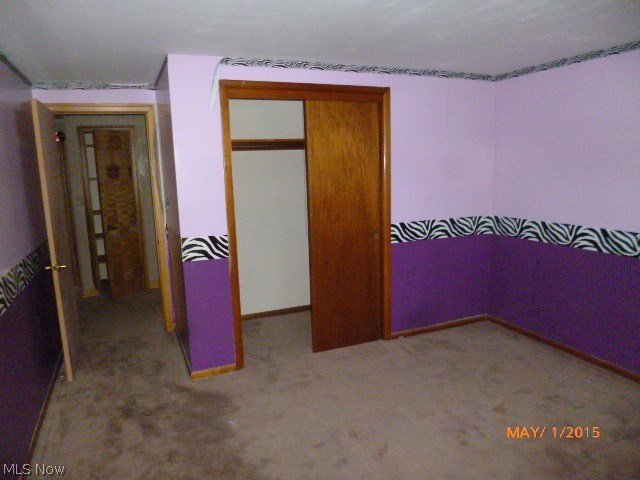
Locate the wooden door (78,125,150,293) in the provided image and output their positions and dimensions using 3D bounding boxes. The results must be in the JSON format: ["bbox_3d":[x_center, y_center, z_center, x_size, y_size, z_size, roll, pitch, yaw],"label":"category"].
[{"bbox_3d":[-2.519,-0.344,5.486,0.610,2.060,0.090,-5,10,-23],"label":"wooden door"}]

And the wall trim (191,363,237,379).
[{"bbox_3d":[-0.805,0.999,3.383,0.340,0.055,0.020,-5,10,-23],"label":"wall trim"}]

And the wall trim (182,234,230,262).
[{"bbox_3d":[-0.825,0.059,3.225,0.338,0.170,0.012,-5,10,-23],"label":"wall trim"}]

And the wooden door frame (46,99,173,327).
[{"bbox_3d":[-1.868,-0.126,4.023,0.871,2.127,0.130,-5,10,-23],"label":"wooden door frame"}]

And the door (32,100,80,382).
[{"bbox_3d":[-2.048,0.003,3.503,0.043,2.032,0.721,-5,10,-23],"label":"door"}]

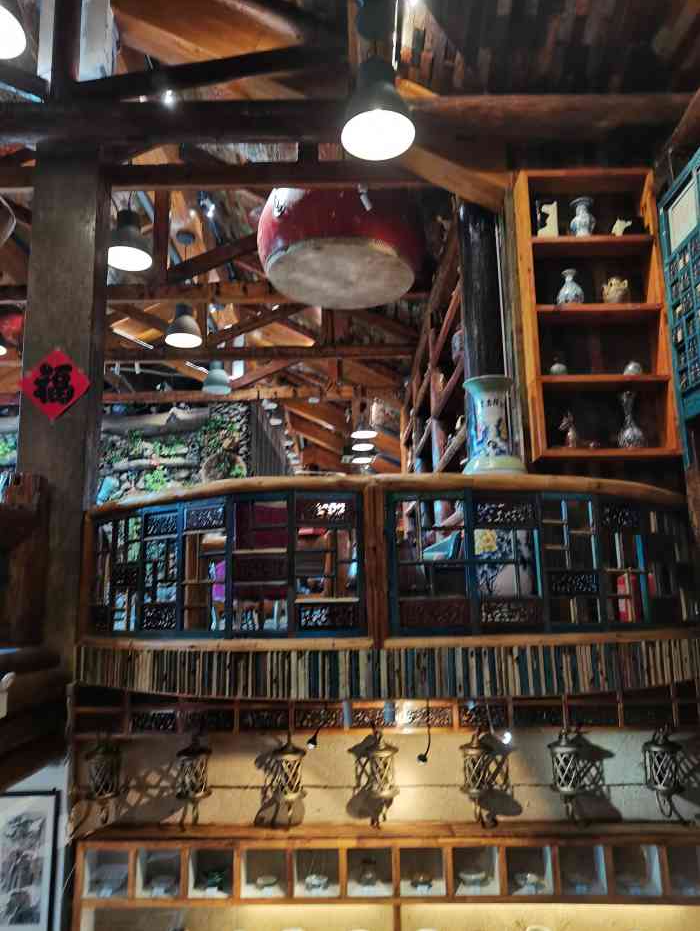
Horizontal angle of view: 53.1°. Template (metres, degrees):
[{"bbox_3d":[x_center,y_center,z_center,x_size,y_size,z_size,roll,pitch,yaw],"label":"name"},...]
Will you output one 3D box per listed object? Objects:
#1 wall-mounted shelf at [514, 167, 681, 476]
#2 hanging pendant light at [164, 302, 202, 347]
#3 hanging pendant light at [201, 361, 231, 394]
[{"bbox_3d":[1.784,-1.090,5.122,0.919,2.158,0.330,-1,-11,0],"label":"wall-mounted shelf"},{"bbox_3d":[-1.634,-1.388,6.900,0.360,0.370,0.360,-1,-11,0],"label":"hanging pendant light"},{"bbox_3d":[-1.853,-1.246,9.790,0.400,0.400,0.400,-1,-11,0],"label":"hanging pendant light"}]

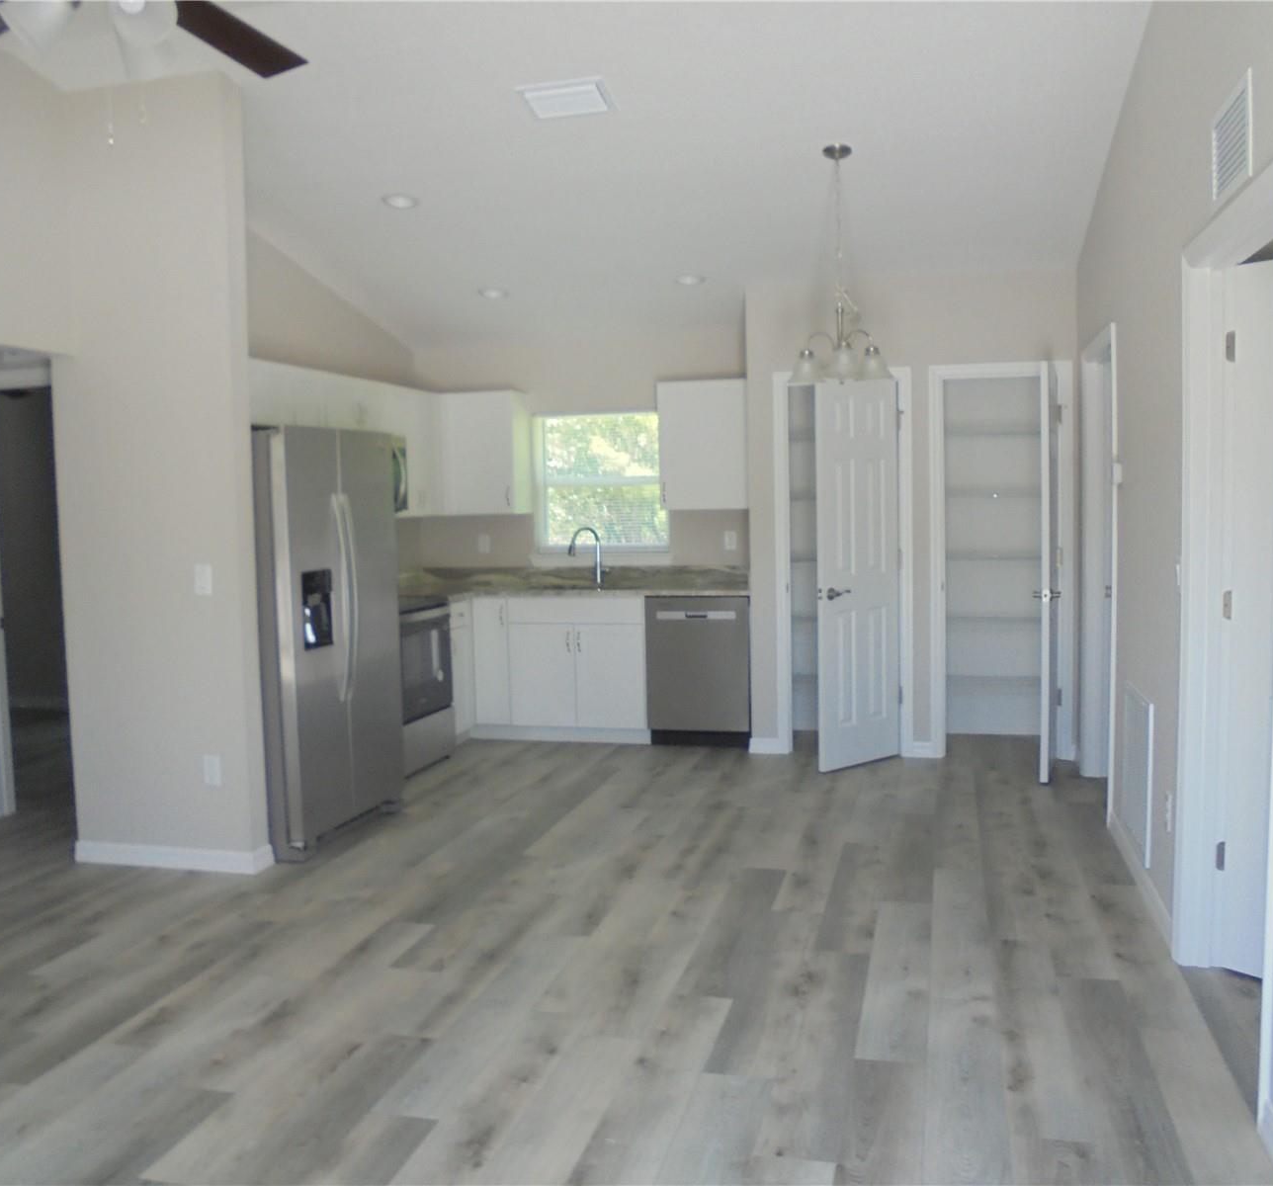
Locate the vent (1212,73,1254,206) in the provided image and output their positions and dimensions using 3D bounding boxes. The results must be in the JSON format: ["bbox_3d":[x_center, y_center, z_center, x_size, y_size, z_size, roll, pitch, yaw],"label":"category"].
[{"bbox_3d":[1.461,-1.096,2.913,0.015,0.235,0.385,0,4,14],"label":"vent"}]

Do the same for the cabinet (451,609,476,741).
[{"bbox_3d":[-1.312,0.474,7.078,0.610,0.875,0.300,0,4,14],"label":"cabinet"}]

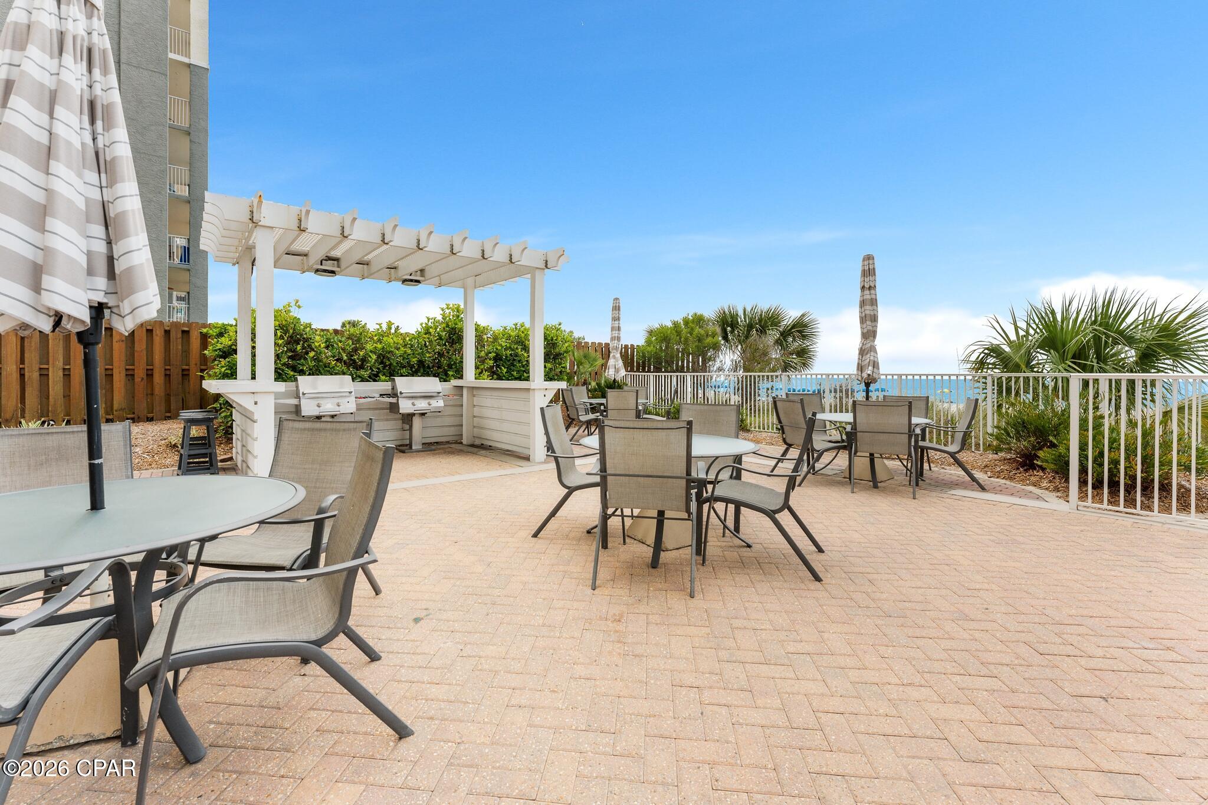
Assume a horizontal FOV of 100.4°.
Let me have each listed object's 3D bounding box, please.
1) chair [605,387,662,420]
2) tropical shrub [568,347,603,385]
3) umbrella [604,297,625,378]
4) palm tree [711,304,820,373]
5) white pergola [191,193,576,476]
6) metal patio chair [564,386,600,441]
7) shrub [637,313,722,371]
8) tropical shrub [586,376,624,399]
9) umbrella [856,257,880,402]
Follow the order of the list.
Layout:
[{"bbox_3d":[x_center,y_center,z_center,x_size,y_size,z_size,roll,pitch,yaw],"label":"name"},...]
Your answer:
[{"bbox_3d":[0.340,0.290,8.750,0.640,0.970,0.740,0,2,-2],"label":"chair"},{"bbox_3d":[-0.450,-0.480,12.400,0.900,1.650,0.900,0,2,0],"label":"tropical shrub"},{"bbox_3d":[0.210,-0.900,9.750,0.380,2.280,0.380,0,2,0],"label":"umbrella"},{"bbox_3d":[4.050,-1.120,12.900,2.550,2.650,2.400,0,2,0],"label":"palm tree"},{"bbox_3d":[-2.960,-0.650,7.180,4.250,3.050,2.850,-2,3,-39],"label":"white pergola"},{"bbox_3d":[-0.440,0.250,9.600,0.740,0.970,0.640,-1,2,-21],"label":"metal patio chair"},{"bbox_3d":[2.100,-1.220,14.200,2.250,2.550,2.050,0,2,0],"label":"shrub"},{"bbox_3d":[0.040,-0.100,12.600,1.000,1.000,0.900,0,2,0],"label":"tropical shrub"},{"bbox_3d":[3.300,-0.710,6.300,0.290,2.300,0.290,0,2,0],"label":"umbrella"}]

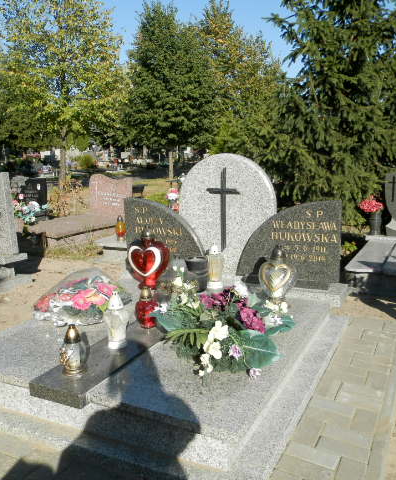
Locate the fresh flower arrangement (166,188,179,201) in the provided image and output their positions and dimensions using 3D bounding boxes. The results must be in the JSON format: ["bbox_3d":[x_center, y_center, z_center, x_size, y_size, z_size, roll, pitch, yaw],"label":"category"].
[{"bbox_3d":[-0.493,-0.915,9.300,0.280,0.270,0.260,2,11,27],"label":"fresh flower arrangement"}]

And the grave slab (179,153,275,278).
[{"bbox_3d":[0.219,-0.170,3.296,0.695,0.894,0.090,2,11,27],"label":"grave slab"}]

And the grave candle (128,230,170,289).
[{"bbox_3d":[-0.346,0.150,3.316,0.280,0.420,0.150,2,11,27],"label":"grave candle"}]

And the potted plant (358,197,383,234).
[{"bbox_3d":[1.839,-0.260,4.900,0.270,0.400,0.270,2,11,27],"label":"potted plant"}]

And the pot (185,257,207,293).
[{"bbox_3d":[-0.007,0.238,3.190,0.160,0.250,0.160,-3,9,0],"label":"pot"}]

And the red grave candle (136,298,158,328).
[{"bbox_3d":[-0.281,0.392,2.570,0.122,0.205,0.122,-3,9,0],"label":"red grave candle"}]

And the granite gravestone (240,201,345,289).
[{"bbox_3d":[0.632,-0.003,3.296,0.743,0.565,0.070,3,12,27],"label":"granite gravestone"}]

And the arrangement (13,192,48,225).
[{"bbox_3d":[-2.609,-0.491,7.200,0.520,0.480,0.420,2,11,27],"label":"arrangement"}]

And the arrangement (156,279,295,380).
[{"bbox_3d":[0.114,0.381,2.284,0.600,0.290,0.580,2,11,27],"label":"arrangement"}]

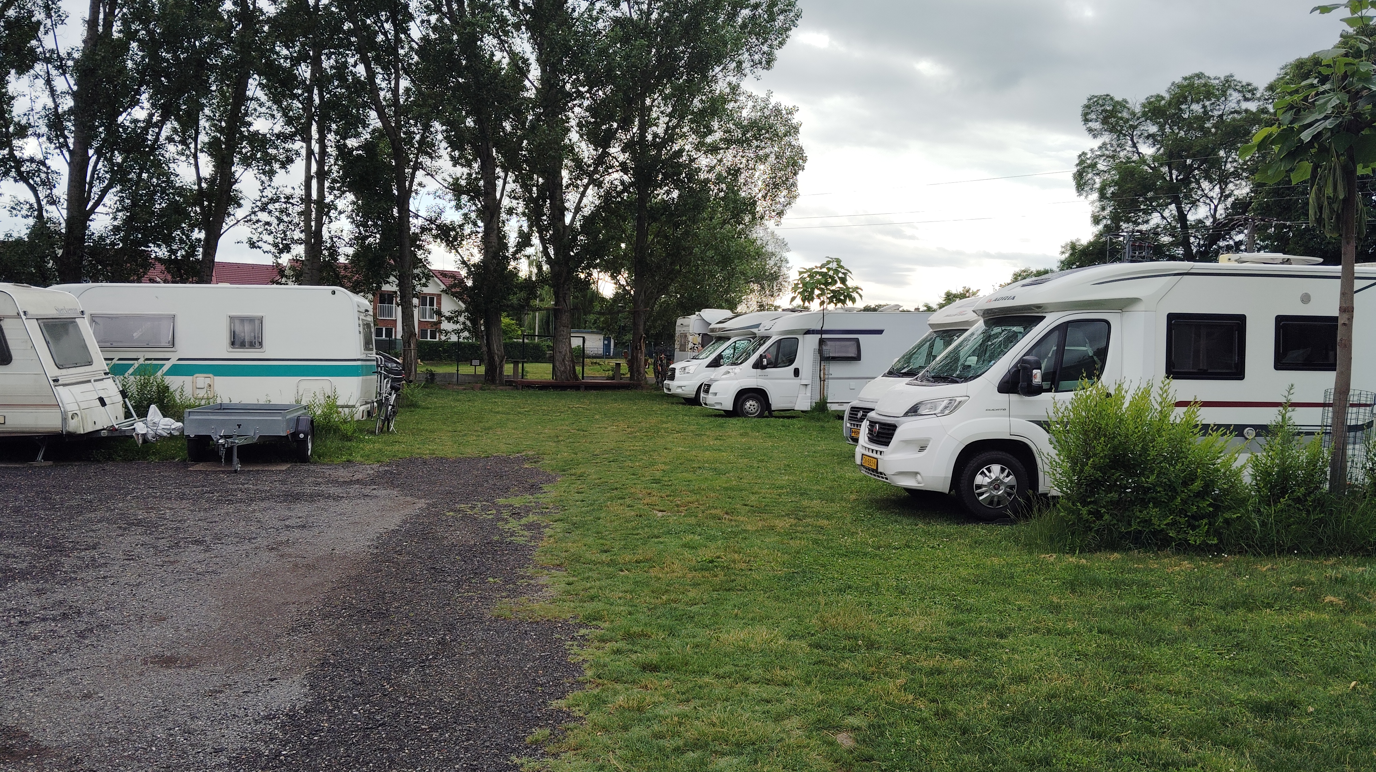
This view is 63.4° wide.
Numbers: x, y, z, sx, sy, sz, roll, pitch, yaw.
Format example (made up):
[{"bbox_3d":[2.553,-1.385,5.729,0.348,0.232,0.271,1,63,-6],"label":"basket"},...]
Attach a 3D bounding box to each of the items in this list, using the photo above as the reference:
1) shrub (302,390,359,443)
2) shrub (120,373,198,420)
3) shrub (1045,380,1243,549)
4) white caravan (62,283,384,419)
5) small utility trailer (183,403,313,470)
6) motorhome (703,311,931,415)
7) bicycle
[{"bbox_3d":[-5.876,0.556,18.284,0.860,0.920,0.780,0,2,0],"label":"shrub"},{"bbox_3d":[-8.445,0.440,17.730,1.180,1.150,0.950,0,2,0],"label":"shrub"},{"bbox_3d":[4.056,0.671,9.925,1.680,1.430,1.250,0,2,0],"label":"shrub"},{"bbox_3d":[-8.565,-0.378,19.652,5.800,2.650,2.300,0,2,-9],"label":"white caravan"},{"bbox_3d":[-6.097,0.707,15.336,1.720,0.820,3.000,0,2,-12],"label":"small utility trailer"},{"bbox_3d":[3.841,-0.642,28.552,7.000,2.750,2.300,0,2,-11],"label":"motorhome"},{"bbox_3d":[-5.555,0.335,20.679,0.620,1.200,1.750,0,2,-6],"label":"bicycle"}]

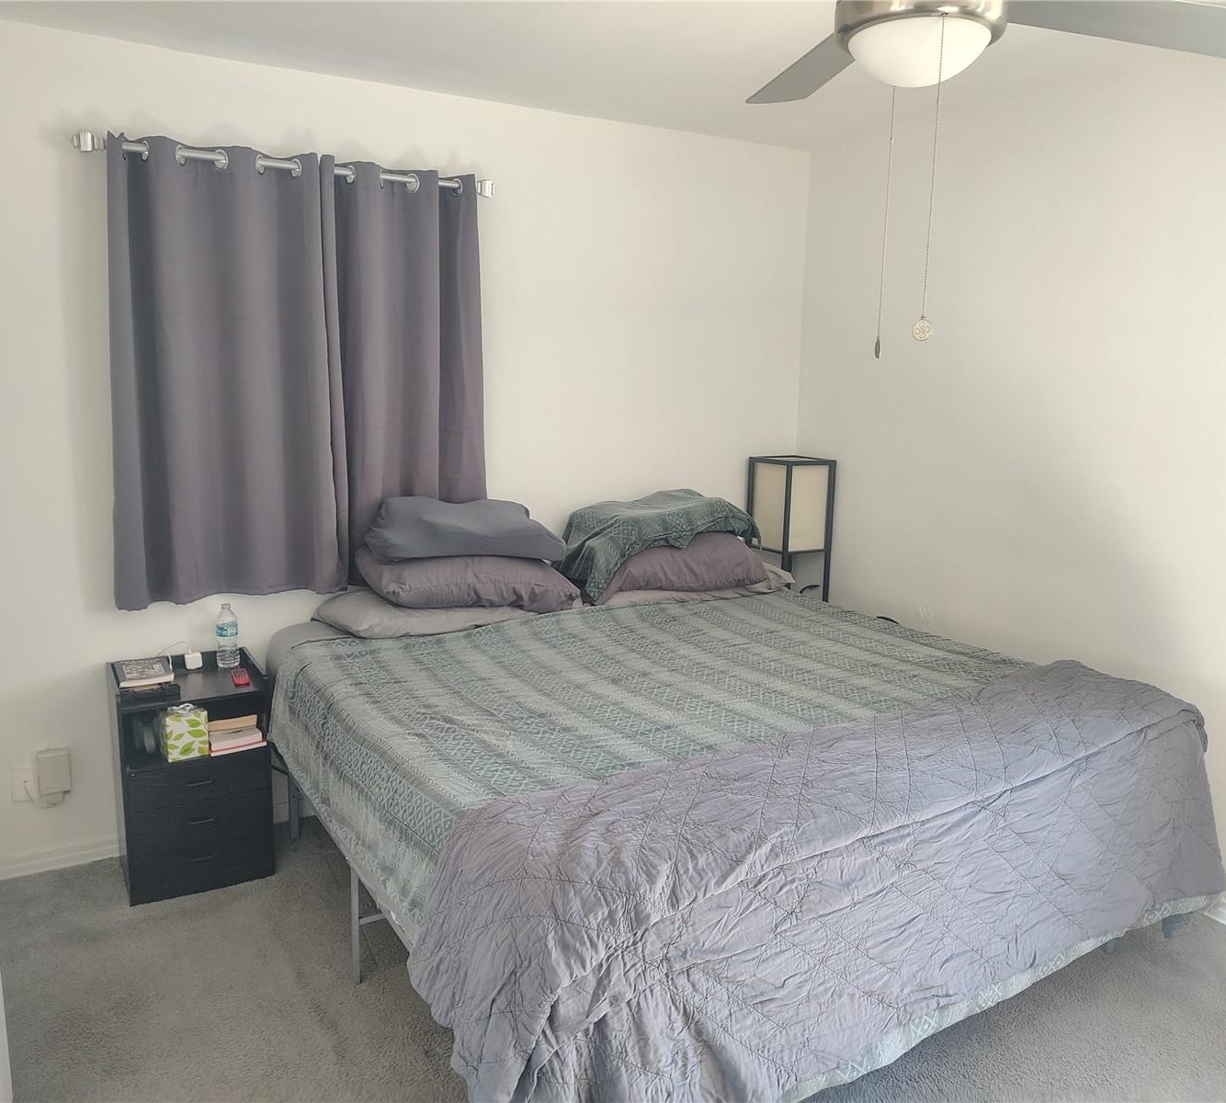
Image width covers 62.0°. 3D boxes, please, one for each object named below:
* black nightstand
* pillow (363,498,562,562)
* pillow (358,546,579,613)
[{"bbox_3d":[-1.297,0.673,3.139,0.405,0.637,0.335,-5,12,-30],"label":"black nightstand"},{"bbox_3d":[-0.497,-0.070,3.414,0.650,0.170,0.420,1,16,-25],"label":"pillow"},{"bbox_3d":[-0.481,0.095,3.431,0.690,0.170,0.450,2,12,-23],"label":"pillow"}]

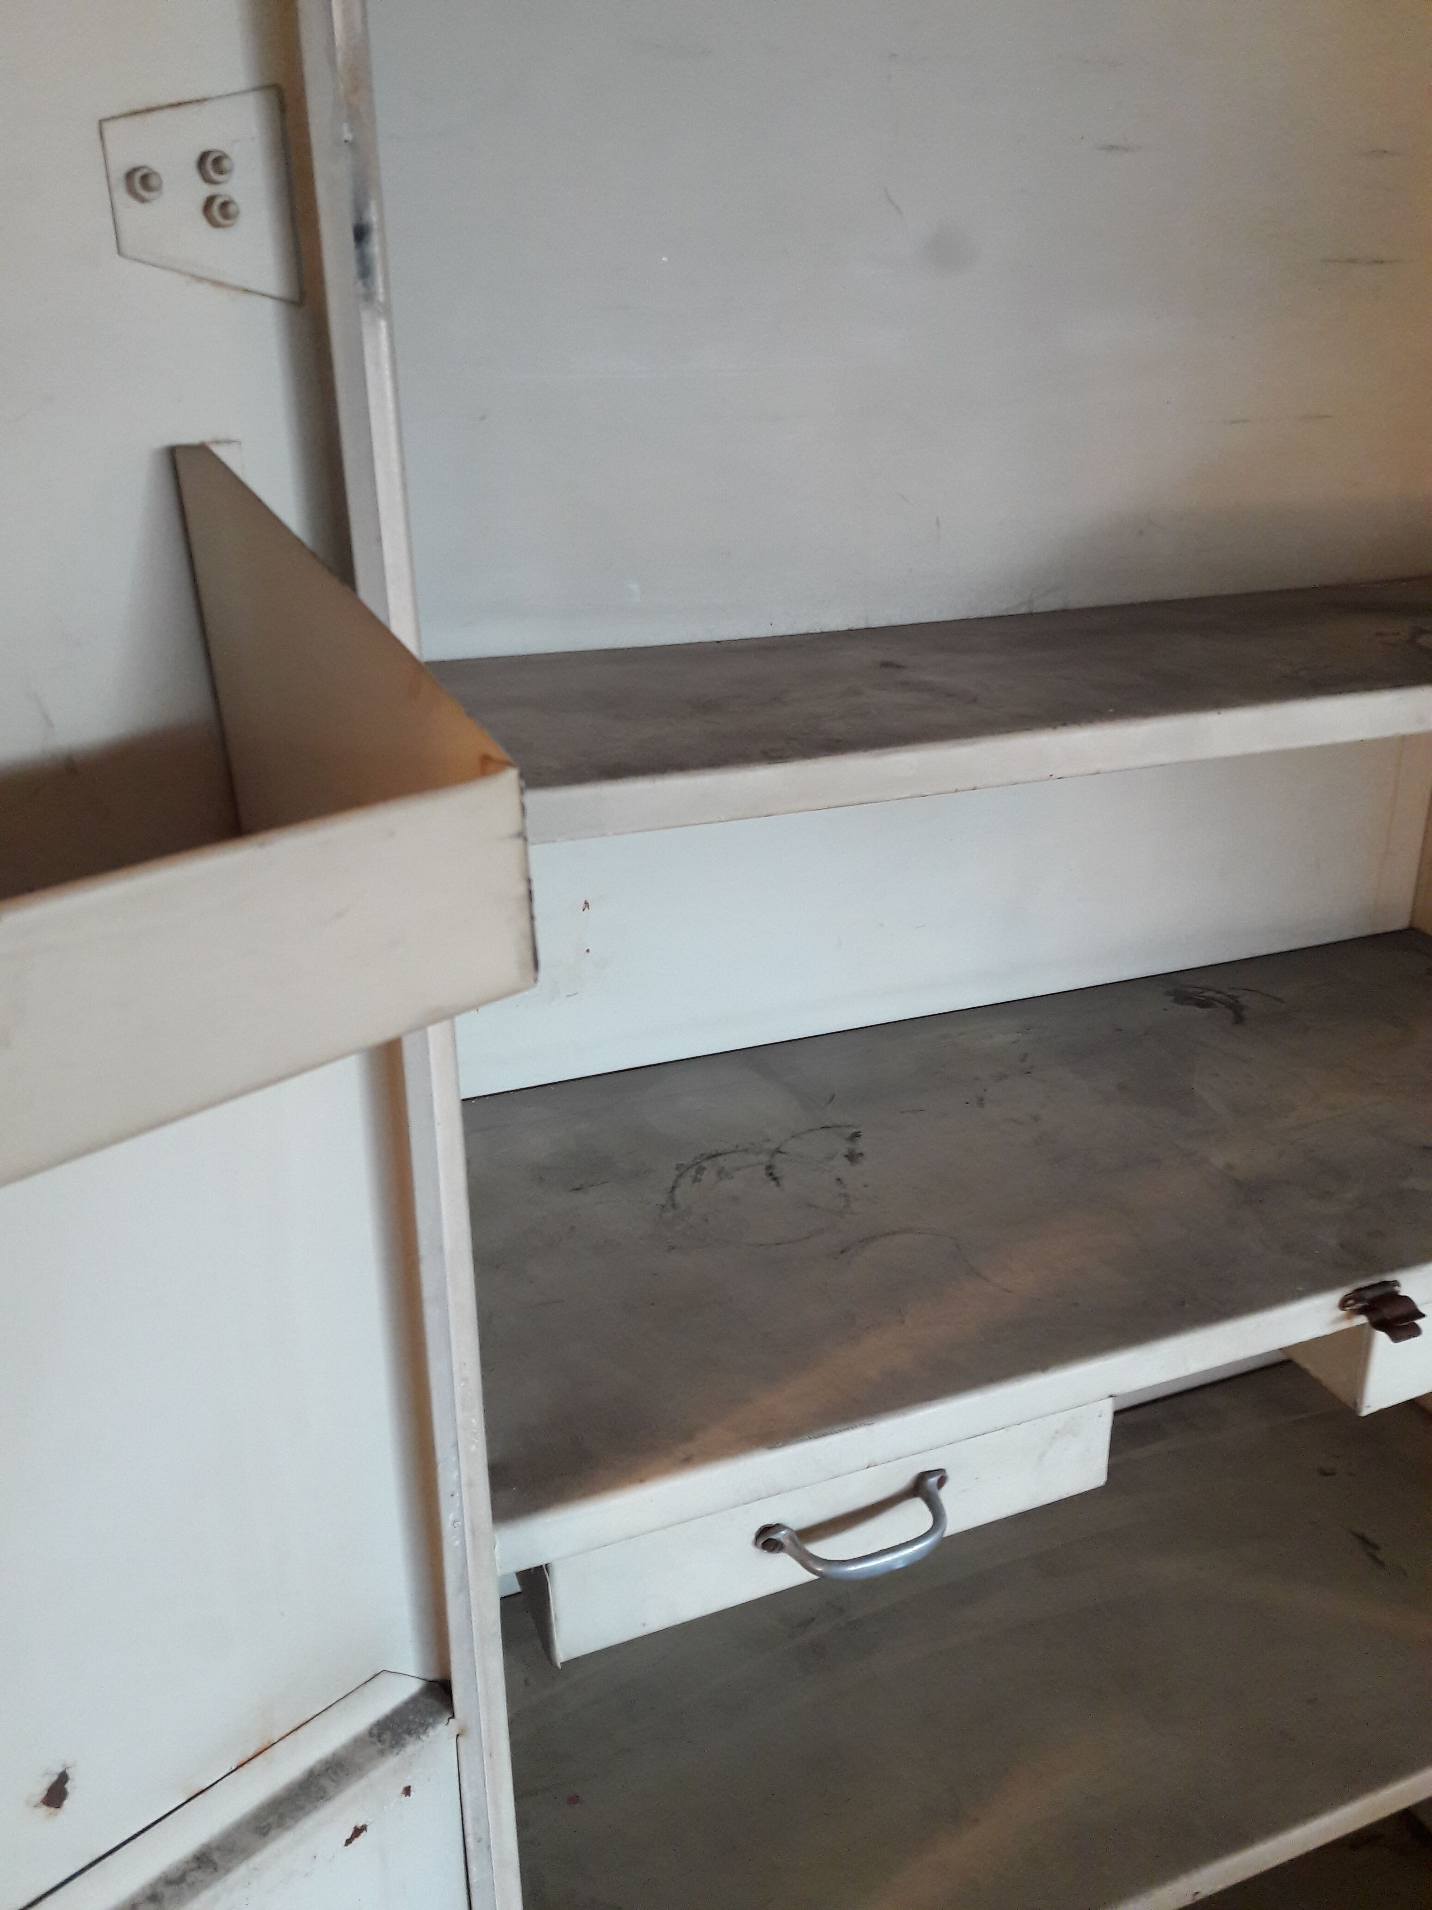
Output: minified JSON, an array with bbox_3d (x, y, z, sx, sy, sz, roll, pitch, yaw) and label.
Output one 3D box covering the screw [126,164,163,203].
[{"bbox_3d":[-0.209,-0.283,0.567,0.011,0.011,0.011,19,29,42],"label":"screw"}]

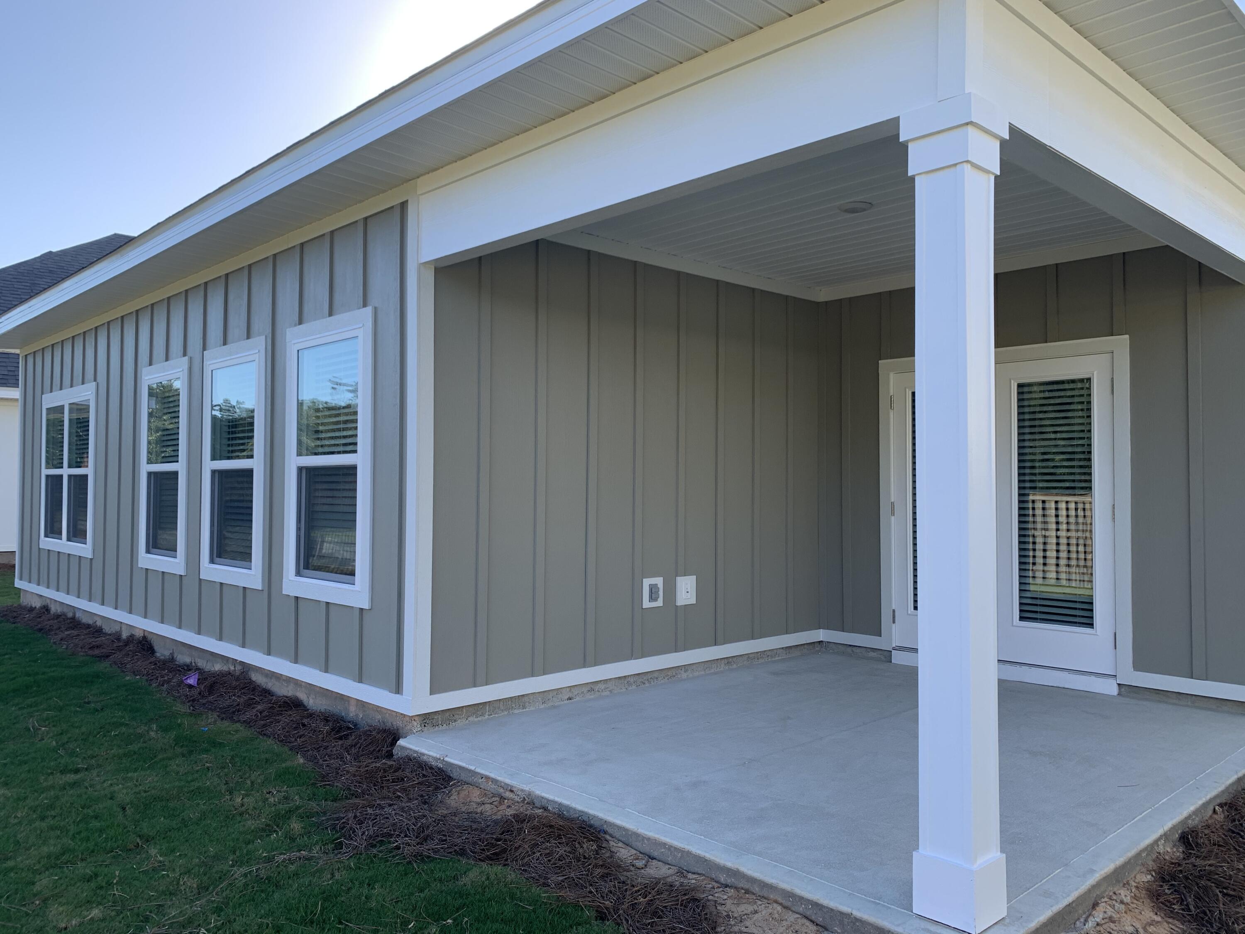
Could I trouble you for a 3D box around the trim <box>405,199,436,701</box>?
[{"bbox_3d":[-1.077,-0.105,4.957,0.108,2.635,0.090,1,-2,-44],"label":"trim"}]

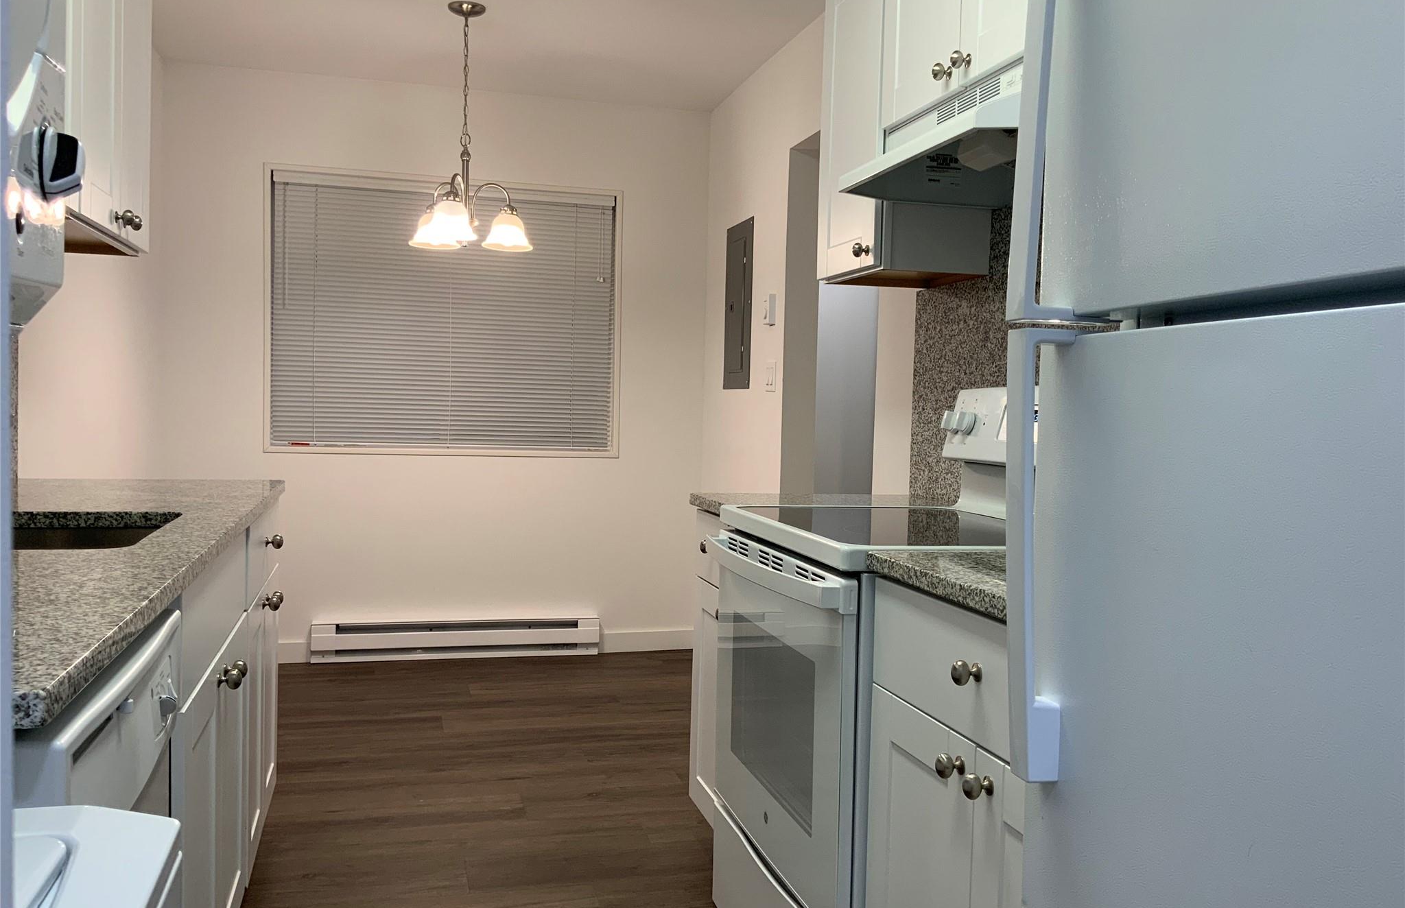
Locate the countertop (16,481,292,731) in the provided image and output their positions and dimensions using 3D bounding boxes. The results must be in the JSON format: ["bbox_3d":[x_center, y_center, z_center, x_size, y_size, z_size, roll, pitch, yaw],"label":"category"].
[{"bbox_3d":[-1.115,0.141,1.945,0.626,0.032,2.288,1,3,-15],"label":"countertop"}]

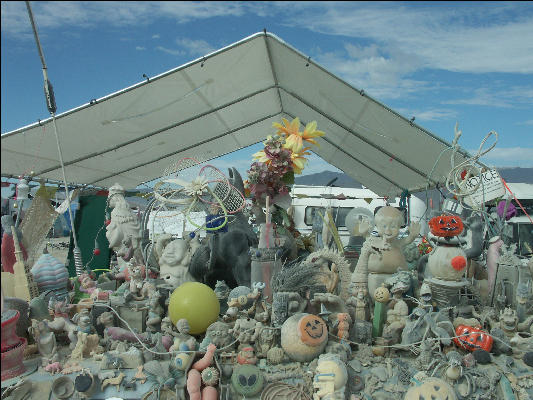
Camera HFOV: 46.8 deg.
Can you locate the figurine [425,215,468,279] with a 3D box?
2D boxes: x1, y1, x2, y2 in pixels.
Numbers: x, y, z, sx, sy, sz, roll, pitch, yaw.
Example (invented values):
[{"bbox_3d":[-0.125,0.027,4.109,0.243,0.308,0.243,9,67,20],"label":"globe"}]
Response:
[{"bbox_3d":[0.438,0.116,1.500,0.105,0.160,0.090,0,-1,8],"label":"figurine"}]

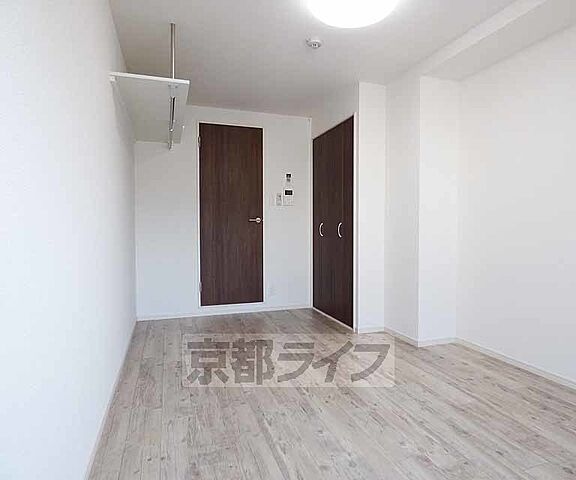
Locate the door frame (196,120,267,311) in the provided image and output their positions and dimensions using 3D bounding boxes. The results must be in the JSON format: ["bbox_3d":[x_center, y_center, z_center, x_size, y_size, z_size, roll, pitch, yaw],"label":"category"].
[{"bbox_3d":[-0.626,-0.273,3.923,0.708,2.003,0.050,-1,2,-19],"label":"door frame"}]

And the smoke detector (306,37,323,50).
[{"bbox_3d":[0.188,-1.377,2.435,0.105,0.045,0.105,0,2,0],"label":"smoke detector"}]

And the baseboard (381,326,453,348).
[{"bbox_3d":[1.175,0.850,3.137,0.386,0.057,0.505,-1,2,-19],"label":"baseboard"}]

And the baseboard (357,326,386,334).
[{"bbox_3d":[0.791,0.847,3.270,0.273,0.054,0.020,-1,2,-19],"label":"baseboard"}]

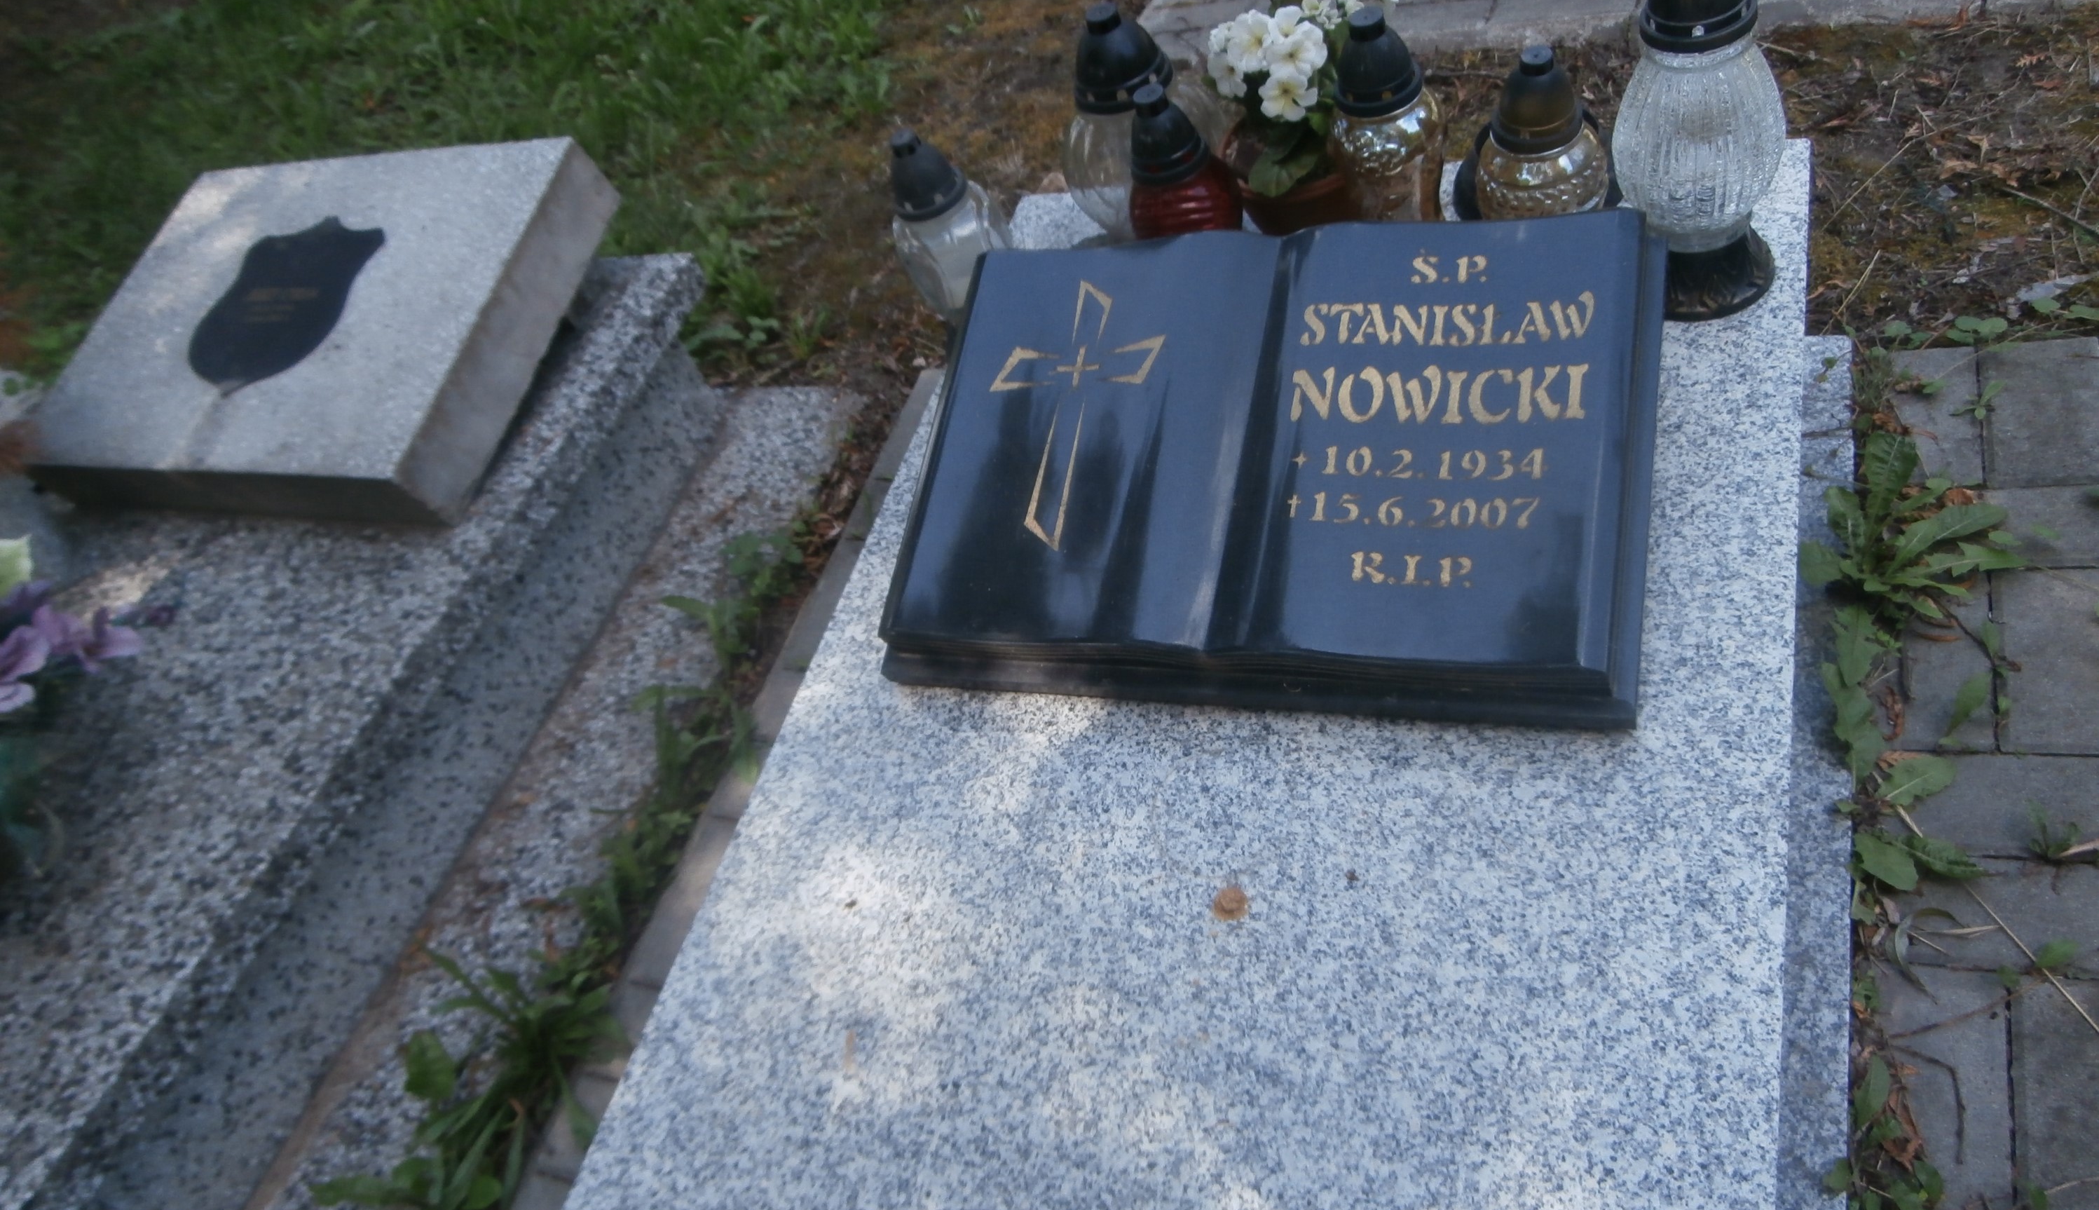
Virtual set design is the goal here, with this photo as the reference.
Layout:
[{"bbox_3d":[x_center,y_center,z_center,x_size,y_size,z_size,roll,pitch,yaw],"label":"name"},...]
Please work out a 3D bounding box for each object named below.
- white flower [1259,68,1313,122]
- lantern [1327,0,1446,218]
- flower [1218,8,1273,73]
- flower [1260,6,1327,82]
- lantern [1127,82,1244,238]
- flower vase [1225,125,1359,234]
[{"bbox_3d":[0.214,-0.459,1.313,0.045,0.044,0.026,-13,35,13],"label":"white flower"},{"bbox_3d":[0.304,-0.398,1.293,0.100,0.284,0.100,-10,51,16],"label":"lantern"},{"bbox_3d":[0.174,-0.502,1.296,0.049,0.050,0.036,-14,35,13],"label":"flower"},{"bbox_3d":[0.215,-0.494,1.282,0.054,0.056,0.036,-13,32,14],"label":"flower"},{"bbox_3d":[0.127,-0.384,1.387,0.108,0.241,0.108,-18,49,10],"label":"lantern"},{"bbox_3d":[0.260,-0.418,1.443,0.158,0.112,0.158,-13,50,14],"label":"flower vase"}]

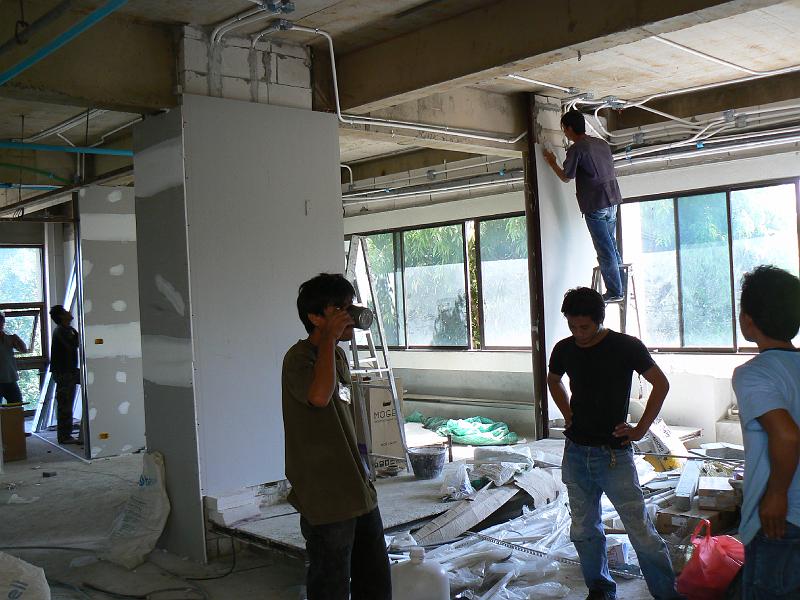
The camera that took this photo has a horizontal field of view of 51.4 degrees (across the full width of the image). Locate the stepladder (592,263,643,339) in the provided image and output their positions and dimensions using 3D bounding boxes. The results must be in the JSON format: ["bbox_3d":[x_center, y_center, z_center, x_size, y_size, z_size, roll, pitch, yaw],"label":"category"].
[{"bbox_3d":[1.824,0.453,7.189,0.520,1.474,0.880,-2,1,41],"label":"stepladder"}]

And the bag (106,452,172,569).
[{"bbox_3d":[-1.622,1.284,5.144,0.400,0.650,0.180,-2,-17,45],"label":"bag"}]

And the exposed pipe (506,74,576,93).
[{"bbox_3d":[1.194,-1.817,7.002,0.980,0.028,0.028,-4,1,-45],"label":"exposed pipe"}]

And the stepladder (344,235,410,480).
[{"bbox_3d":[-0.396,0.430,6.115,0.800,1.800,0.480,-4,1,-41],"label":"stepladder"}]

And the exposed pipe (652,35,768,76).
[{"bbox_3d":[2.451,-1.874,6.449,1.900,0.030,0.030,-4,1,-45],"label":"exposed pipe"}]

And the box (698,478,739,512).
[{"bbox_3d":[1.955,1.200,5.150,0.205,0.127,0.290,-3,1,17],"label":"box"}]

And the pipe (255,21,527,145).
[{"bbox_3d":[0.167,-1.532,6.207,2.860,0.510,0.270,-4,1,-45],"label":"pipe"}]

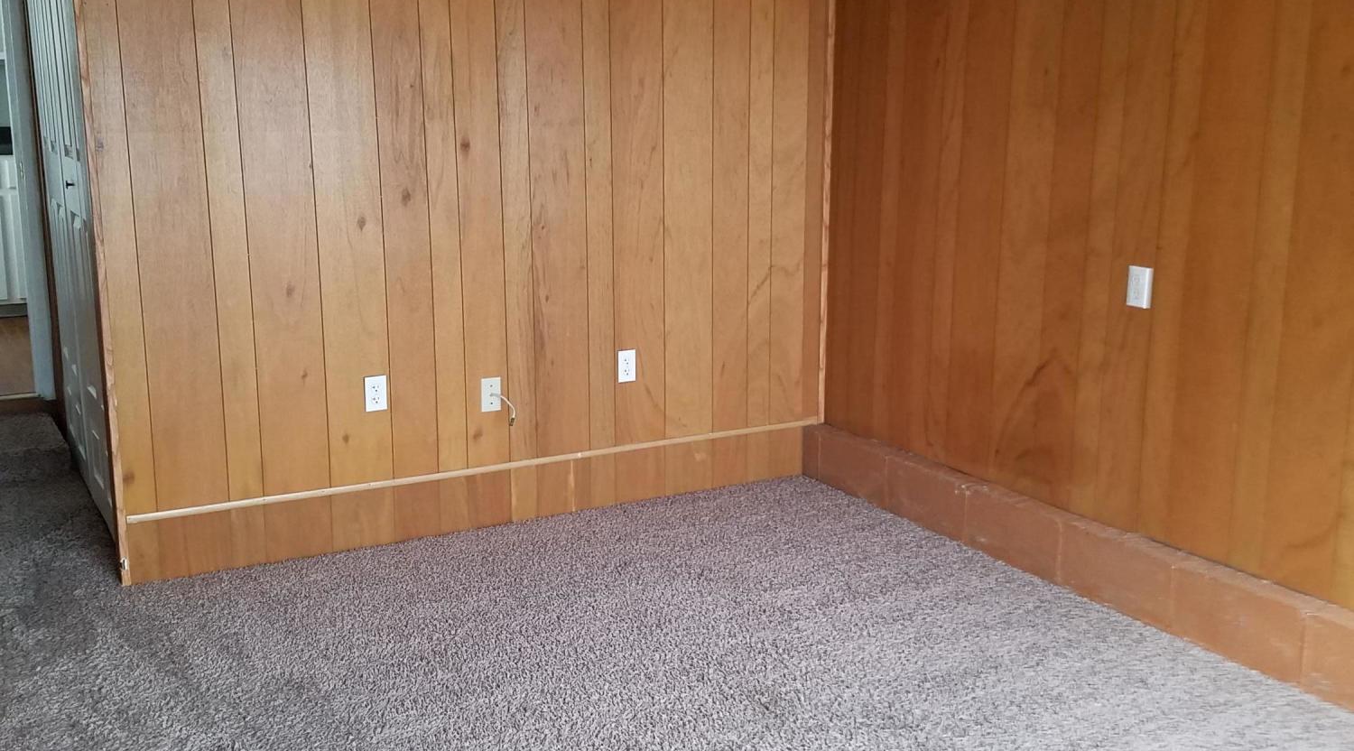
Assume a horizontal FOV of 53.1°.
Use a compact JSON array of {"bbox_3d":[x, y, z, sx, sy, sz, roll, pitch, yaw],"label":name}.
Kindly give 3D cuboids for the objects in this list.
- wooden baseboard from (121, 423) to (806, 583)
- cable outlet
[{"bbox_3d":[-0.593,0.414,4.701,2.510,0.215,0.020,-7,15,-29],"label":"wooden baseboard"},{"bbox_3d":[1.308,-0.248,3.829,0.022,0.115,0.071,-7,15,-29],"label":"cable outlet"}]

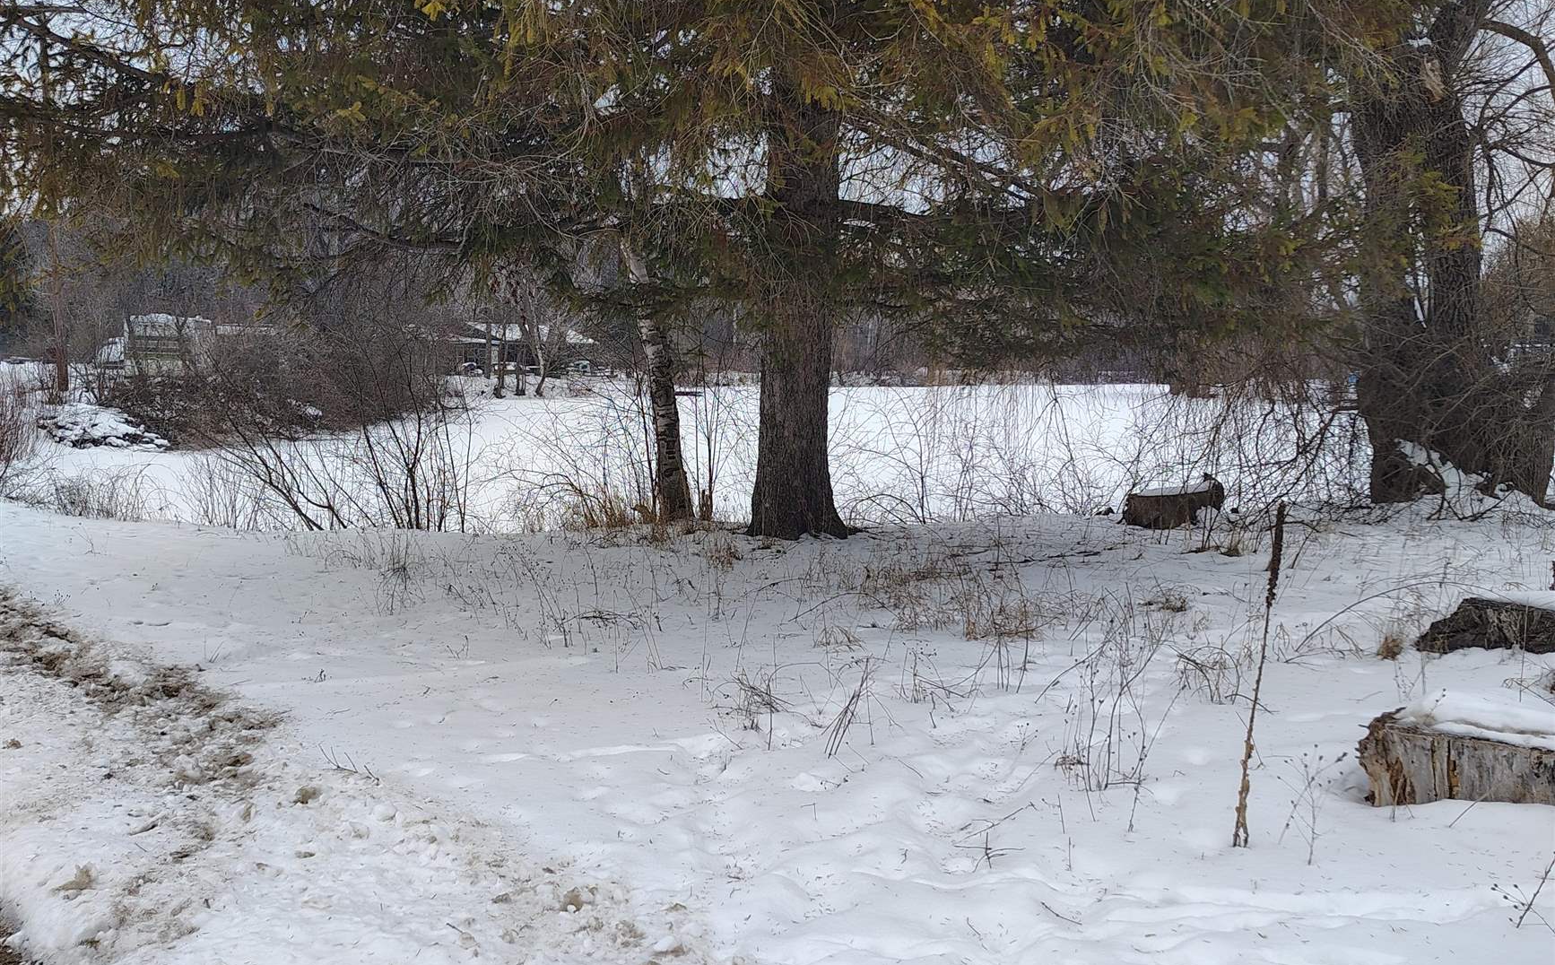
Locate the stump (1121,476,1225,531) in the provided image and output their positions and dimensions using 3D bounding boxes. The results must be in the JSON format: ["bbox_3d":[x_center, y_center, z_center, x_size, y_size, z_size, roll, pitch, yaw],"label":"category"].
[{"bbox_3d":[3.680,0.210,13.350,0.940,0.430,0.830,0,5,0],"label":"stump"}]

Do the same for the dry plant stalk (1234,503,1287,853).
[{"bbox_3d":[1.500,0.605,4.450,0.110,1.080,0.070,2,5,0],"label":"dry plant stalk"}]

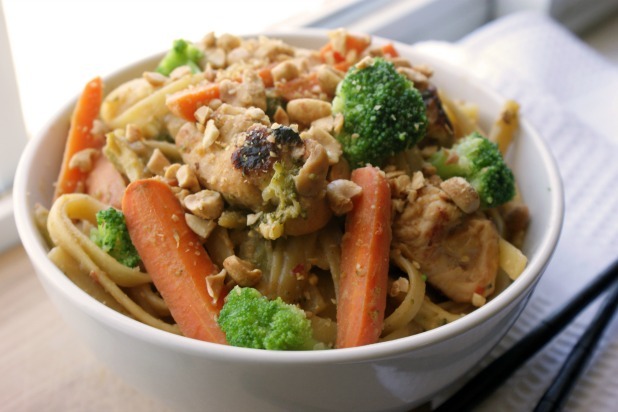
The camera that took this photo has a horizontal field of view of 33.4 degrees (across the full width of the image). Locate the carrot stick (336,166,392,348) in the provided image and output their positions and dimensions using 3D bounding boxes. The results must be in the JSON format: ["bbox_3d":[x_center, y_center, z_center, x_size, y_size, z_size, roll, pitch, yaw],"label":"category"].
[{"bbox_3d":[0.017,0.017,0.299,0.013,0.012,0.060,3,59,2],"label":"carrot stick"}]

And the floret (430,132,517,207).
[{"bbox_3d":[0.052,-0.011,0.326,0.026,0.018,0.019,26,45,28],"label":"floret"}]

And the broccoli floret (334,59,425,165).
[{"bbox_3d":[0.022,-0.029,0.320,0.028,0.027,0.028,1,39,0],"label":"broccoli floret"}]

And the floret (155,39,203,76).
[{"bbox_3d":[-0.045,-0.051,0.359,0.017,0.015,0.015,1,39,0],"label":"floret"}]

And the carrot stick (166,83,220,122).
[{"bbox_3d":[-0.032,-0.034,0.331,0.023,0.009,0.010,-16,41,-14],"label":"carrot stick"}]

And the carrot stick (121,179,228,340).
[{"bbox_3d":[-0.037,0.018,0.299,0.015,0.013,0.059,-15,59,-19],"label":"carrot stick"}]

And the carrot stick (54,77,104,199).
[{"bbox_3d":[-0.076,-0.021,0.345,0.011,0.010,0.046,5,63,4],"label":"carrot stick"}]

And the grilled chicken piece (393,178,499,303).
[{"bbox_3d":[0.042,0.011,0.308,0.028,0.021,0.035,-13,80,-18],"label":"grilled chicken piece"}]

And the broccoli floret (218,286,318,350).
[{"bbox_3d":[-0.011,0.032,0.283,0.027,0.019,0.020,1,39,0],"label":"broccoli floret"}]

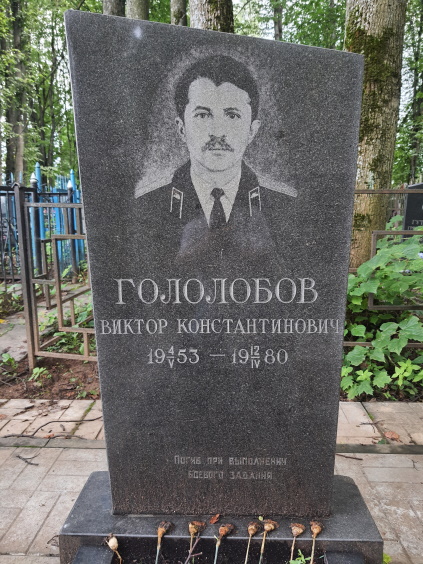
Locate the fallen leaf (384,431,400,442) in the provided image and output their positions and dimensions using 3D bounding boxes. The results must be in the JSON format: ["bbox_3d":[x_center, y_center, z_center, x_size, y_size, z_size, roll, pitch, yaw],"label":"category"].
[{"bbox_3d":[0.821,0.697,1.917,0.068,0.015,0.084,-5,11,-23],"label":"fallen leaf"}]

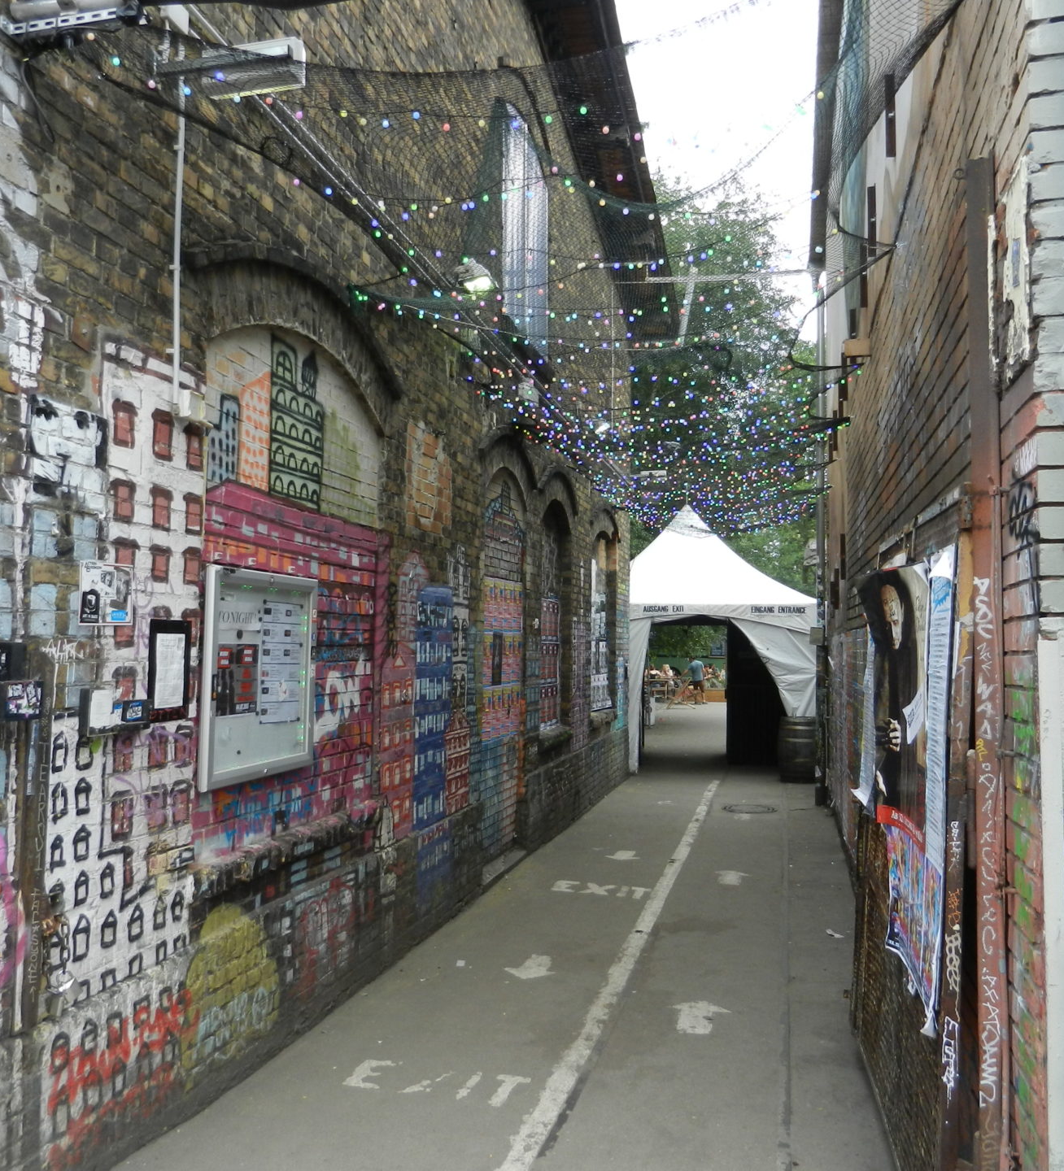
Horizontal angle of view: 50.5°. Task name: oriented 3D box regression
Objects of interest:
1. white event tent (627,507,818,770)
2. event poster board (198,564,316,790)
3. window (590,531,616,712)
[{"bbox_3d":[2.419,0.732,17.702,4.050,3.970,4.050,0,-3,13],"label":"white event tent"},{"bbox_3d":[-1.149,0.384,4.849,0.055,0.875,0.980,0,-3,13],"label":"event poster board"},{"bbox_3d":[0.831,0.422,13.693,0.170,2.200,1.650,0,-3,13],"label":"window"}]

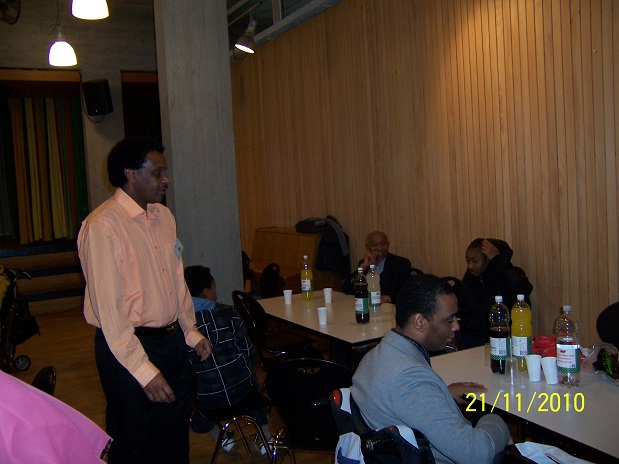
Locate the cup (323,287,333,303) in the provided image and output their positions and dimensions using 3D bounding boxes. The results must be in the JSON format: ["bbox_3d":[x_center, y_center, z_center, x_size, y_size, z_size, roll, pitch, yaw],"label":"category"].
[{"bbox_3d":[0.135,0.452,4.199,0.063,0.092,0.063,-3,5,0],"label":"cup"}]

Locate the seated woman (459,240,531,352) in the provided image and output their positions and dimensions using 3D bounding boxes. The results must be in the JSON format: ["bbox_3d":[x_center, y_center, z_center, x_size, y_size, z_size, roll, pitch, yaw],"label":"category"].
[{"bbox_3d":[0.970,0.646,3.470,0.650,1.200,0.500,-6,5,-29],"label":"seated woman"}]

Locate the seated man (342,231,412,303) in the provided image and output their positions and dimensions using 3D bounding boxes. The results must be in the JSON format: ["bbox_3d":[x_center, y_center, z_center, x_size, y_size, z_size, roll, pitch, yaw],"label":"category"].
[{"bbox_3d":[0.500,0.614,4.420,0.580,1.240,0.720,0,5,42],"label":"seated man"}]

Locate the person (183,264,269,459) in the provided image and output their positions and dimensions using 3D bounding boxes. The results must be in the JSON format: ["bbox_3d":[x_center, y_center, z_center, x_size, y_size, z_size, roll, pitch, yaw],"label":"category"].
[{"bbox_3d":[-0.468,0.755,3.280,0.440,1.190,0.600,-2,5,20],"label":"person"}]

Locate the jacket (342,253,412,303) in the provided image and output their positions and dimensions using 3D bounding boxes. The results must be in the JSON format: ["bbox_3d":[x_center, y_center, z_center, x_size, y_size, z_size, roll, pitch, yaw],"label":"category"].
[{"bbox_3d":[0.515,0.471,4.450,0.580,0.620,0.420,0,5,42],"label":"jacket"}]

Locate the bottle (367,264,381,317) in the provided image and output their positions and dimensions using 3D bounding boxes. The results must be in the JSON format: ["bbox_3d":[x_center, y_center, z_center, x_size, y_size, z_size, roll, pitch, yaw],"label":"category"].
[{"bbox_3d":[0.412,0.376,3.811,0.090,0.325,0.090,-3,4,0],"label":"bottle"}]

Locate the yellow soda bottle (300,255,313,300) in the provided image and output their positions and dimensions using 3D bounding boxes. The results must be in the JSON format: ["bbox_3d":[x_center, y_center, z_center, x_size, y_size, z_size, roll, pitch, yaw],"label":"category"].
[{"bbox_3d":[-0.022,0.334,4.336,0.087,0.324,0.087,-3,5,0],"label":"yellow soda bottle"}]

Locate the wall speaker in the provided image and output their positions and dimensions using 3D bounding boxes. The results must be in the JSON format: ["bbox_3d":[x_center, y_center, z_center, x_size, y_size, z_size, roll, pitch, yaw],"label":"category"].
[{"bbox_3d":[-3.229,-2.044,9.000,0.335,0.510,0.280,-3,23,3],"label":"wall speaker"}]

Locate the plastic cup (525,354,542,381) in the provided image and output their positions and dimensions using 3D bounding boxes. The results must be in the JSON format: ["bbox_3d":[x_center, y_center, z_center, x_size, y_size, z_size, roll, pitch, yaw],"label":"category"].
[{"bbox_3d":[0.922,0.558,2.410,0.068,0.095,0.068,-3,4,0],"label":"plastic cup"}]

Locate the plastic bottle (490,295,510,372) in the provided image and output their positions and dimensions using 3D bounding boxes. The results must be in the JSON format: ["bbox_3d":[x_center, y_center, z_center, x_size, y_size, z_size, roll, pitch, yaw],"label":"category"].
[{"bbox_3d":[0.803,0.432,2.488,0.087,0.325,0.087,-6,5,-30],"label":"plastic bottle"}]

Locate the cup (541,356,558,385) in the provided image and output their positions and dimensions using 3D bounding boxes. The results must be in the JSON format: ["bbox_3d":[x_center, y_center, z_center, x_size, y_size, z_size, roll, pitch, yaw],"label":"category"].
[{"bbox_3d":[0.974,0.559,2.363,0.068,0.095,0.068,-3,4,0],"label":"cup"}]

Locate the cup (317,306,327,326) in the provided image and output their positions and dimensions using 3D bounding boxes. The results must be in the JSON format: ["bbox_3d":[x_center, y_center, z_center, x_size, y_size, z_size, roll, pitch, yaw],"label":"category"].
[{"bbox_3d":[0.082,0.508,3.549,0.063,0.092,0.063,-3,5,0],"label":"cup"}]

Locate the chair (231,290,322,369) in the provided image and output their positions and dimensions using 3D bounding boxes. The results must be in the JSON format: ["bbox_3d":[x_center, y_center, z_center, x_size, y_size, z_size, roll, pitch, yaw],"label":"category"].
[{"bbox_3d":[-0.270,0.852,4.270,0.520,0.870,0.440,-5,4,-28],"label":"chair"}]

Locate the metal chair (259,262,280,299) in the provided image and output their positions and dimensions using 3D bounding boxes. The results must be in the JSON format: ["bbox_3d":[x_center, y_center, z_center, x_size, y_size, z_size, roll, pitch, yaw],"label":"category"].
[{"bbox_3d":[-0.510,0.756,5.880,0.520,0.870,0.440,-5,4,-28],"label":"metal chair"}]

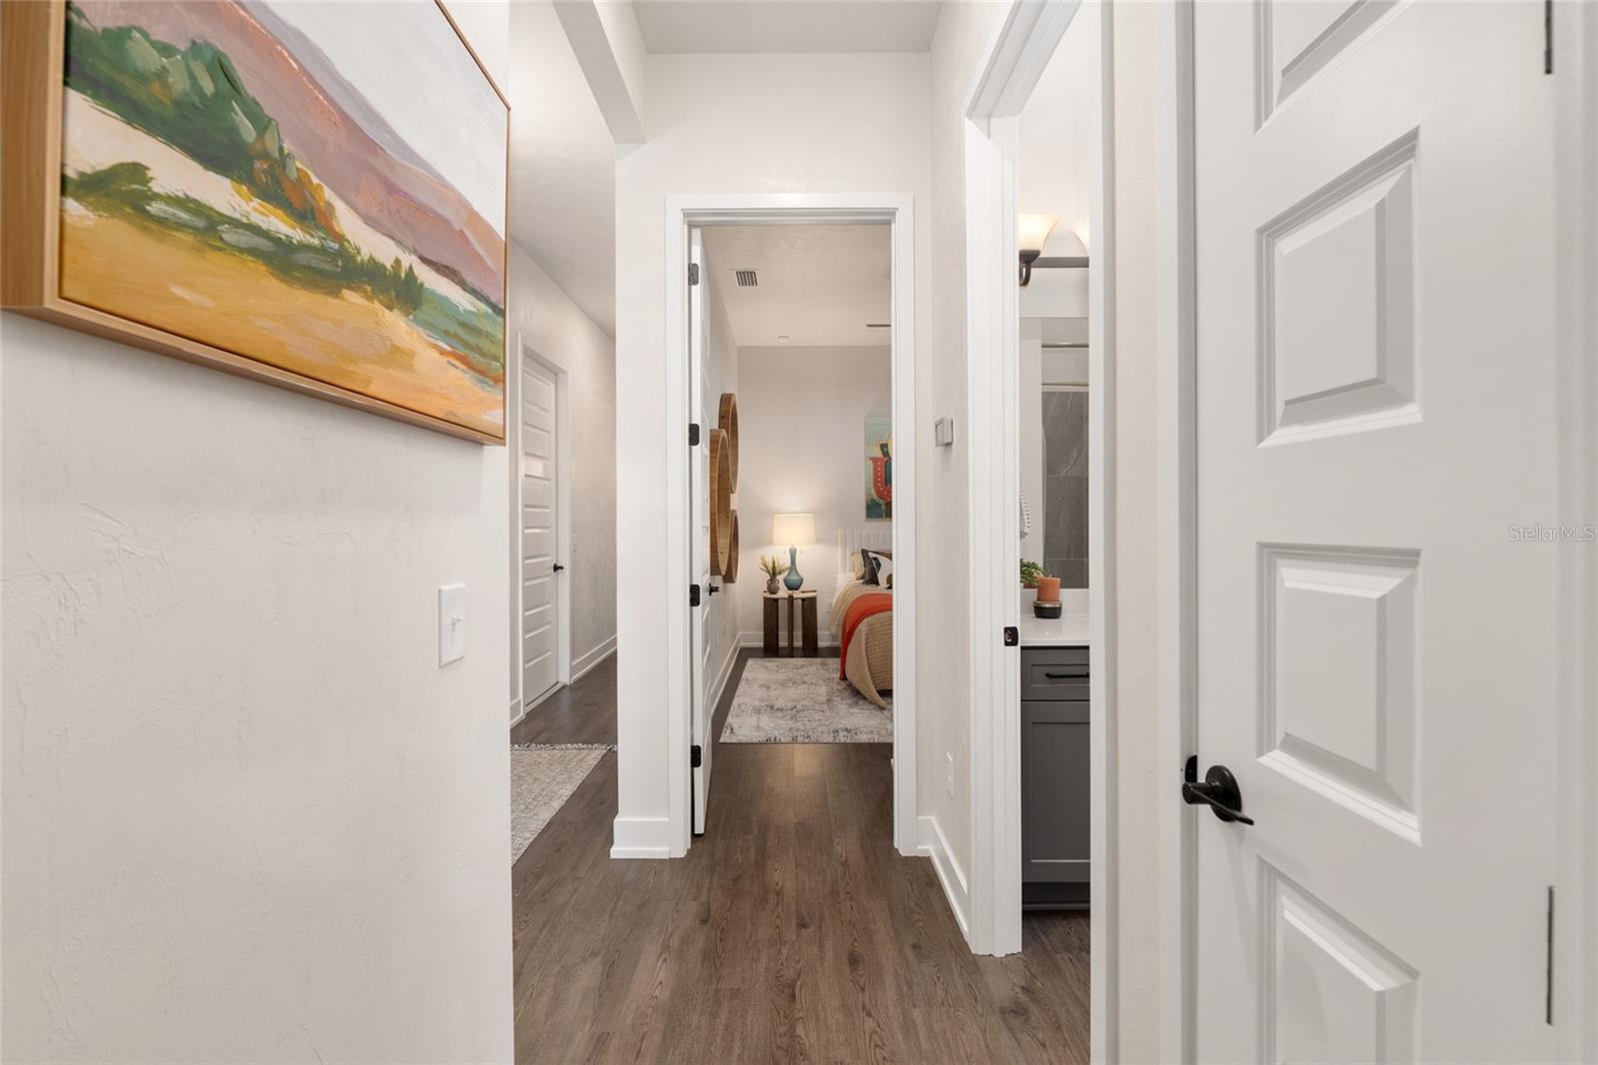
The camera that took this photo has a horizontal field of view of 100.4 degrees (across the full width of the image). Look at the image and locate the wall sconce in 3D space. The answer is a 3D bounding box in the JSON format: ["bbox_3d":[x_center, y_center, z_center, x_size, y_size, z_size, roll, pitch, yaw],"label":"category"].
[{"bbox_3d":[0.852,-1.034,2.490,0.200,0.200,0.220,0,0,0],"label":"wall sconce"}]

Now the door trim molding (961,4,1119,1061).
[{"bbox_3d":[0.553,-0.020,1.510,0.150,2.500,0.940,0,0,0],"label":"door trim molding"}]

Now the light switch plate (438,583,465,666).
[{"bbox_3d":[-0.517,0.137,1.000,0.012,0.115,0.071,0,0,0],"label":"light switch plate"}]

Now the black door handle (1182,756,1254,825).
[{"bbox_3d":[0.480,0.311,0.755,0.055,0.068,0.160,0,0,0],"label":"black door handle"}]

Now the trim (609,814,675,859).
[{"bbox_3d":[-0.600,1.162,2.525,0.235,0.142,0.032,0,0,0],"label":"trim"}]

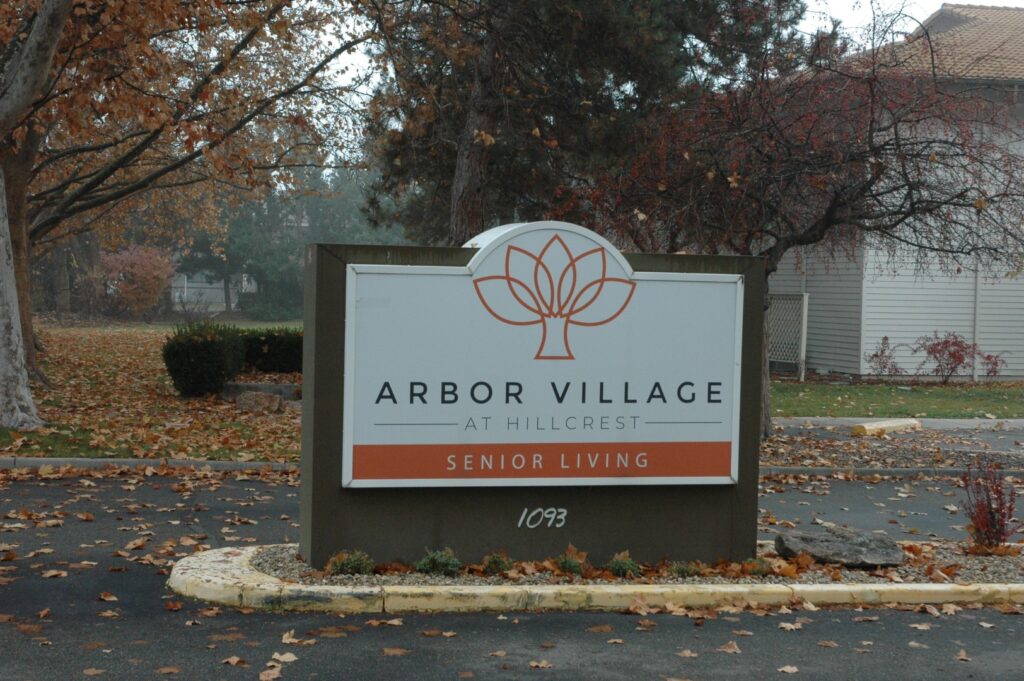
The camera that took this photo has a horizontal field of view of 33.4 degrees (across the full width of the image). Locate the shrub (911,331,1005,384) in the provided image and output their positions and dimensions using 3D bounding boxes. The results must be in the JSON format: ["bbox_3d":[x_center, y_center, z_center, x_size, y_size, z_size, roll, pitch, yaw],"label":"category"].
[{"bbox_3d":[7.628,0.273,29.200,1.580,0.920,0.850,1,2,0],"label":"shrub"}]

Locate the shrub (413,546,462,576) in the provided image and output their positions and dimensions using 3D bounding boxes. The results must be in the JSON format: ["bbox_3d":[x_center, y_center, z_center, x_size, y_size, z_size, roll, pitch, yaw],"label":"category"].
[{"bbox_3d":[-0.368,1.102,8.540,0.240,0.150,0.210,1,2,0],"label":"shrub"}]

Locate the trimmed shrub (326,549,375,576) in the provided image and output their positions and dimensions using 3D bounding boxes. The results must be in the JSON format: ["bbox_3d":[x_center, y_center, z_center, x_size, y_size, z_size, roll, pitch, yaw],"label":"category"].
[{"bbox_3d":[-0.805,1.100,8.500,0.235,0.135,0.200,1,2,0],"label":"trimmed shrub"}]

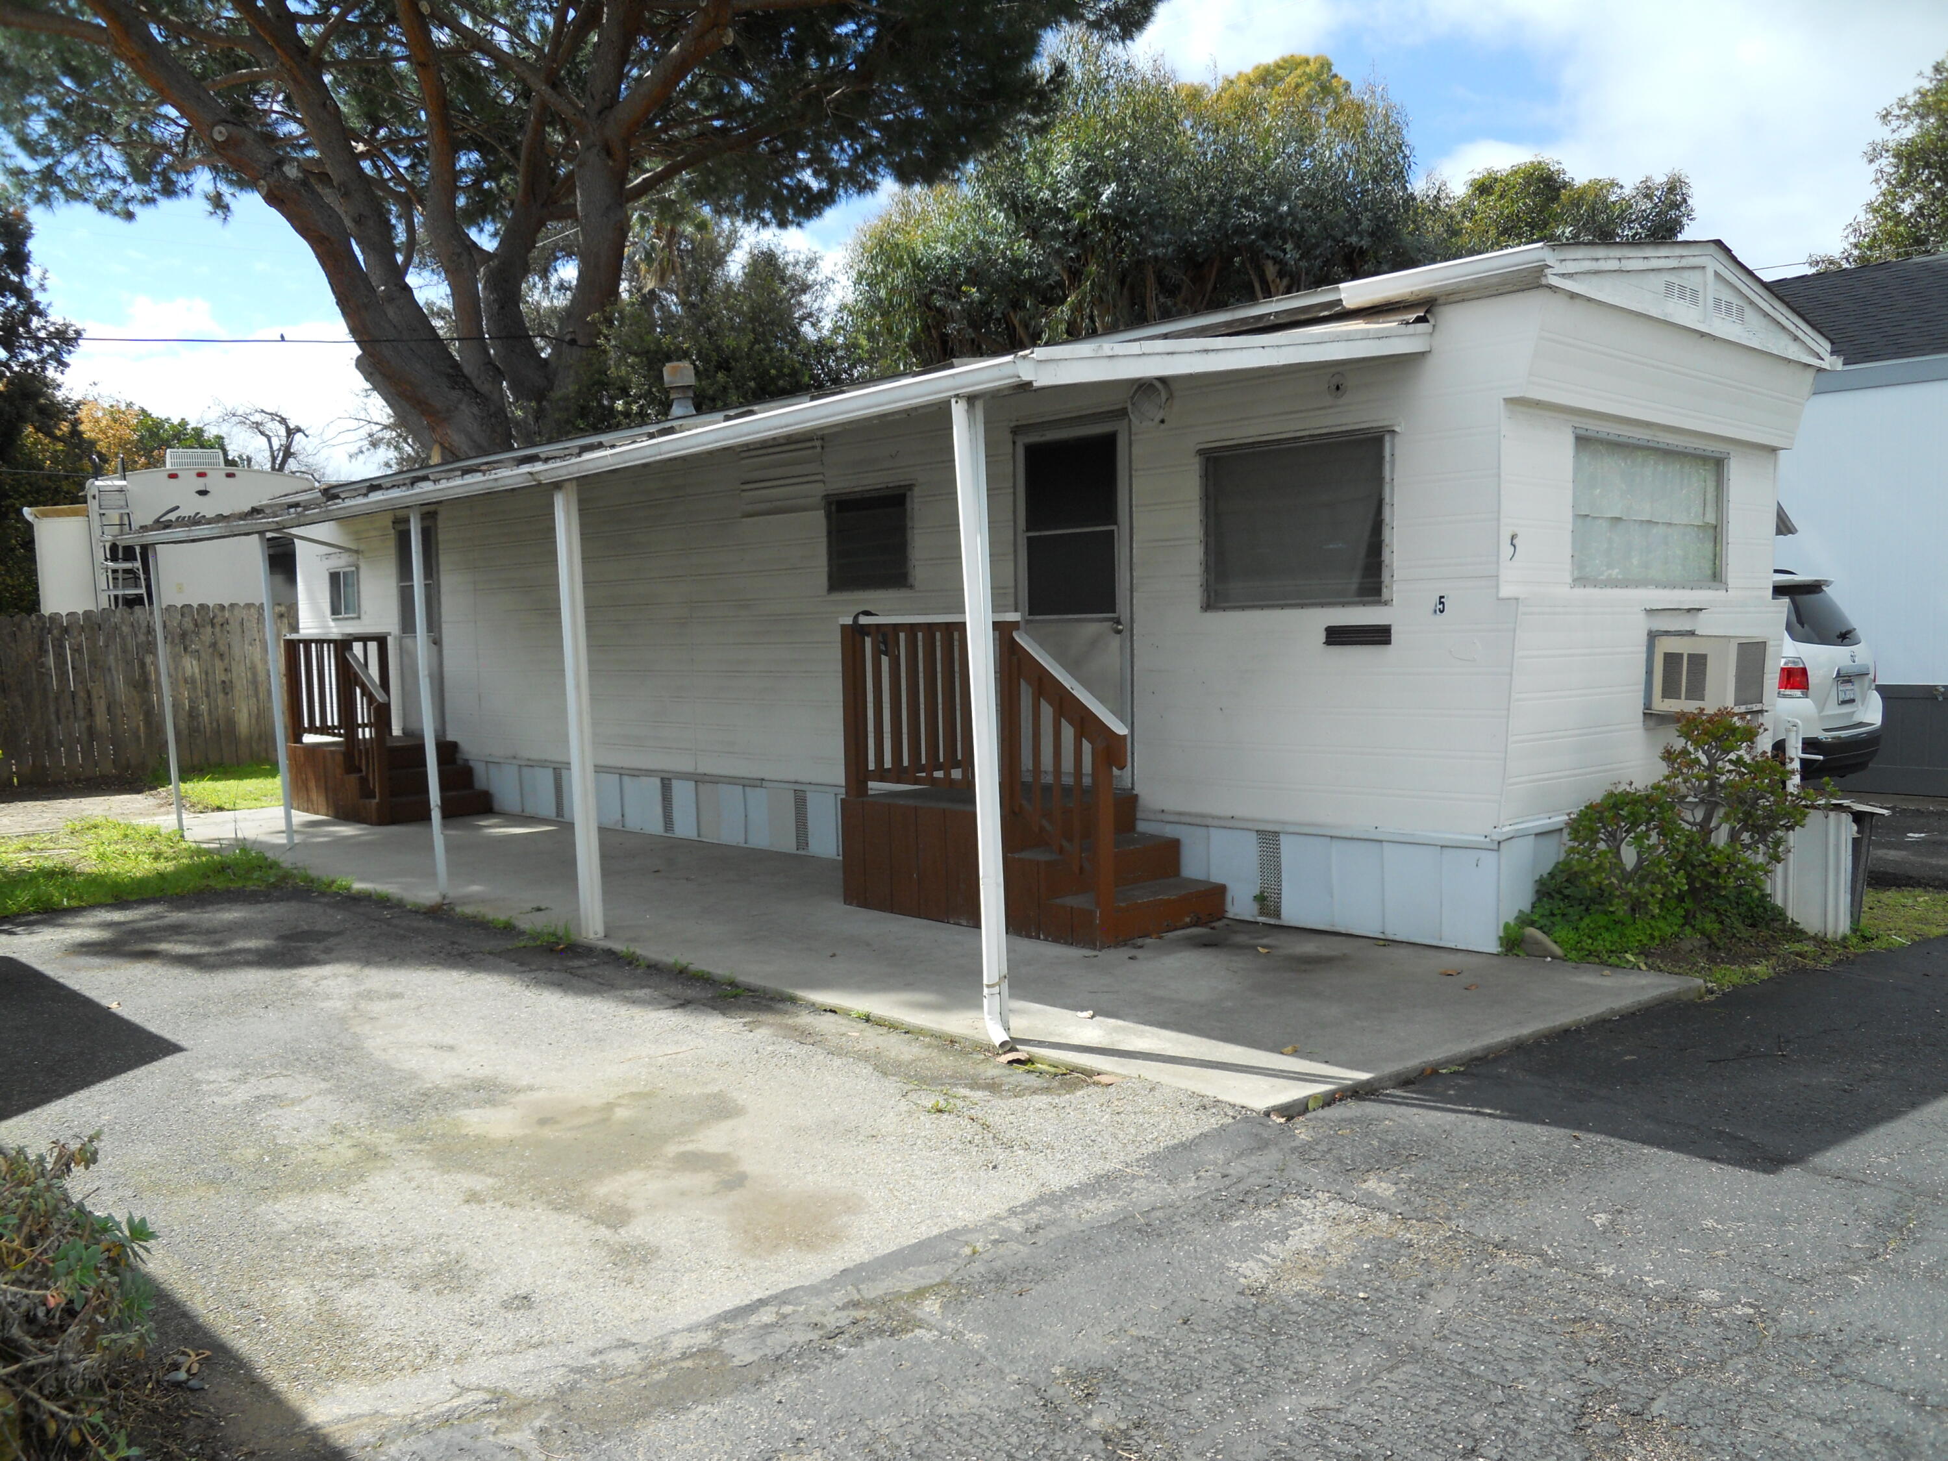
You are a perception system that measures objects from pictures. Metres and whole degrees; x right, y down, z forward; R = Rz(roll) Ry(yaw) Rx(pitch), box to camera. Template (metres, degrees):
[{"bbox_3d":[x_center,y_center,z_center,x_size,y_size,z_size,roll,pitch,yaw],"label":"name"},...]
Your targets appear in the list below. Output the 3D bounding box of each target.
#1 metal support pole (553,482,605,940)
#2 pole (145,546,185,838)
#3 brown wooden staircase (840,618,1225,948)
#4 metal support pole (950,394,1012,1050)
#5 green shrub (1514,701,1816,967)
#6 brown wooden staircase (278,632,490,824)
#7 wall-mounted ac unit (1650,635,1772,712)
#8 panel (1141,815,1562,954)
[{"bbox_3d":[-1.863,-0.083,7.444,0.080,2.169,0.080,-6,5,-44],"label":"metal support pole"},{"bbox_3d":[-6.074,-0.284,11.857,0.050,2.206,0.050,-8,6,-44],"label":"pole"},{"bbox_3d":[0.315,0.168,8.025,1.043,1.523,1.890,-4,5,-44],"label":"brown wooden staircase"},{"bbox_3d":[0.035,-0.031,5.437,0.110,2.232,0.090,-6,5,-44],"label":"metal support pole"},{"bbox_3d":[3.277,0.442,7.215,2.002,0.994,0.714,-4,5,-44],"label":"green shrub"},{"bbox_3d":[-5.037,-0.057,13.547,1.015,1.519,1.876,-4,5,-44],"label":"brown wooden staircase"},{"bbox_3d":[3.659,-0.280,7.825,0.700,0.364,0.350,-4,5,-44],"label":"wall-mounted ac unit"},{"bbox_3d":[1.734,0.685,7.717,0.560,0.476,2.093,-4,5,-44],"label":"panel"}]

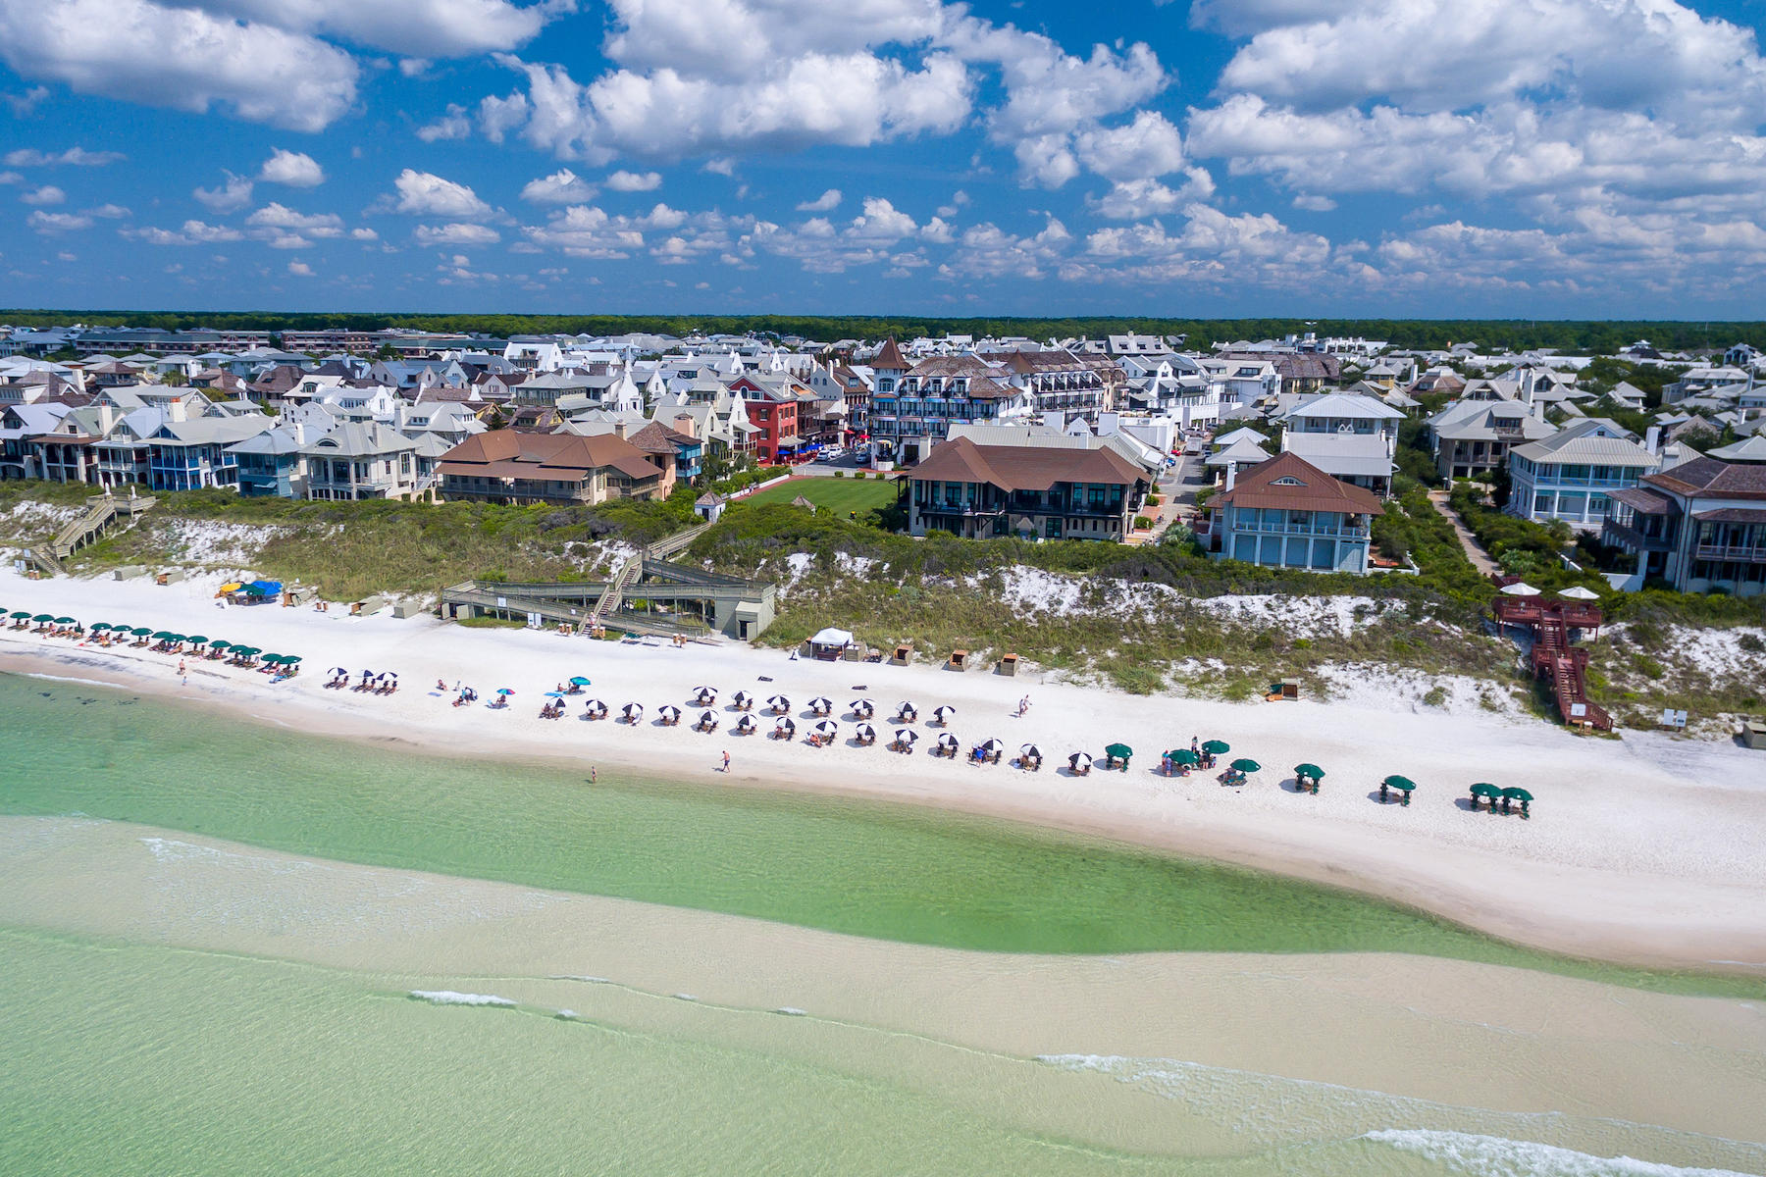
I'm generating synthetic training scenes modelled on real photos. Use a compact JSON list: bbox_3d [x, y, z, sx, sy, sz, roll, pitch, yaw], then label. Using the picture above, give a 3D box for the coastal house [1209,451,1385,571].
[{"bbox_3d":[44.600,-9.160,106.810,15.040,11.200,15.000,4,16,13],"label":"coastal house"}]

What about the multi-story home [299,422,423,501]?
[{"bbox_3d":[-71.600,-17.420,134.600,9.100,10.500,11.000,5,16,17],"label":"multi-story home"}]

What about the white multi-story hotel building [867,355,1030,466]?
[{"bbox_3d":[11.470,-32.970,176.060,22.700,19.000,24.000,4,16,12],"label":"white multi-story hotel building"}]

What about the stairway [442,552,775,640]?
[{"bbox_3d":[-29.120,0.070,104.800,34.460,6.300,8.800,4,16,12],"label":"stairway"}]

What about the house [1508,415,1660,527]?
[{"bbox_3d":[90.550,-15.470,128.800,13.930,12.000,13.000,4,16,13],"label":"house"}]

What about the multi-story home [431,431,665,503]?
[{"bbox_3d":[-43.580,-15.830,131.900,27.270,8.900,15.000,5,16,16],"label":"multi-story home"}]

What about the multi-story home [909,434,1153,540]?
[{"bbox_3d":[16.810,-12.570,118.590,27.570,11.000,14.000,2,16,7],"label":"multi-story home"}]

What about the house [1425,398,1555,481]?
[{"bbox_3d":[98.390,-25.070,162.490,16.290,12.300,17.000,5,16,15],"label":"house"}]

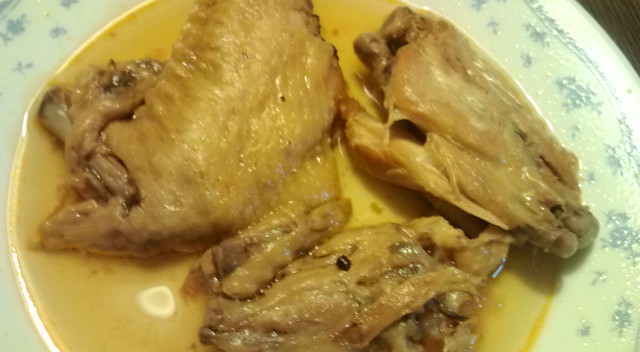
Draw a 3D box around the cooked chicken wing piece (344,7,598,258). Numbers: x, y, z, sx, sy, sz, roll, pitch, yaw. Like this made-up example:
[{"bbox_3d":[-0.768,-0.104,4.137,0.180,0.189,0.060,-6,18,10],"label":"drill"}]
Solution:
[{"bbox_3d":[0.046,-0.013,0.195,0.099,0.034,0.064,44,65,13],"label":"cooked chicken wing piece"}]

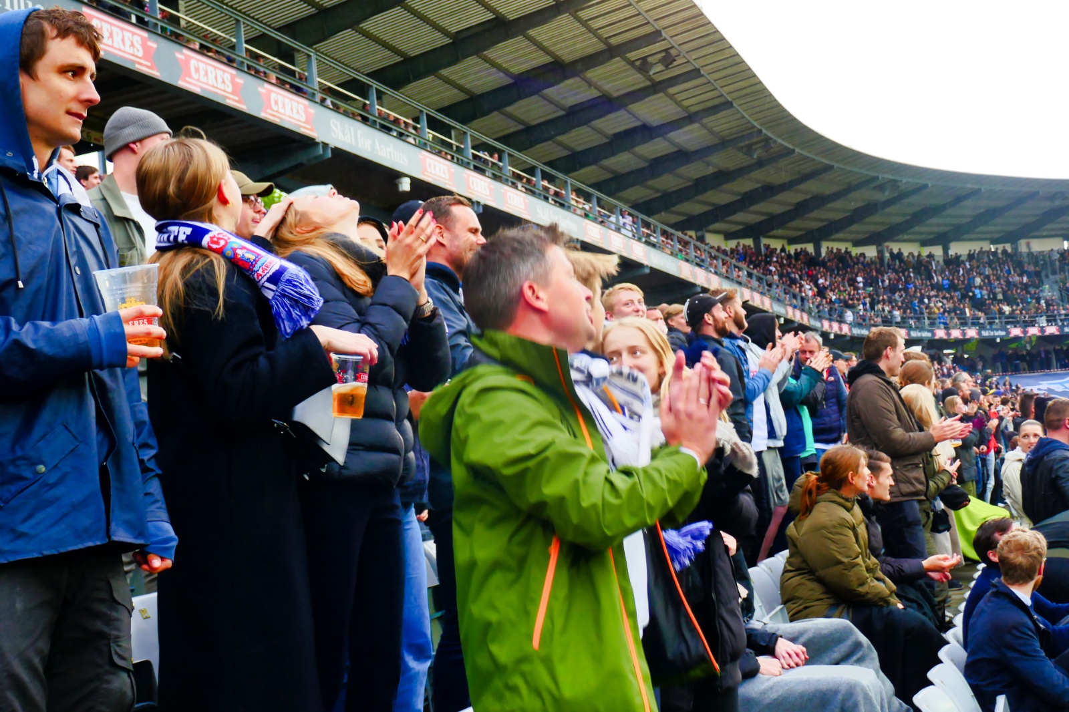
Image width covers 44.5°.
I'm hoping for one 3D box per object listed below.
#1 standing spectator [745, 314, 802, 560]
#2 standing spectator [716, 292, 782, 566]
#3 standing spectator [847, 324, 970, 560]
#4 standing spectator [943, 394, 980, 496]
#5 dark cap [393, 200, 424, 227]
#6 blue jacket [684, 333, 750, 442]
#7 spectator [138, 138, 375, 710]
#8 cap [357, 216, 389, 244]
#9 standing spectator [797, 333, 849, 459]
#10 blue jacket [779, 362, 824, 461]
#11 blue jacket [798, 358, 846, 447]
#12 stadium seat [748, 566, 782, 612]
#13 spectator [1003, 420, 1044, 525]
[{"bbox_3d":[1.480,0.610,8.120,0.480,1.740,0.520,-1,-2,16],"label":"standing spectator"},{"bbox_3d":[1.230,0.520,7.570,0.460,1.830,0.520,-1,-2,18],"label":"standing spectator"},{"bbox_3d":[2.023,0.760,7.064,0.620,1.830,0.530,0,-2,3],"label":"standing spectator"},{"bbox_3d":[4.695,1.269,14.267,0.450,1.680,0.480,0,-2,8],"label":"standing spectator"},{"bbox_3d":[-0.474,-0.599,5.597,0.260,0.140,0.180,0,-2,-10],"label":"dark cap"},{"bbox_3d":[0.990,0.235,7.100,0.400,0.720,0.530,-1,-2,18],"label":"blue jacket"},{"bbox_3d":[-0.628,0.362,2.887,0.490,1.700,0.490,1,-3,-27],"label":"spectator"},{"bbox_3d":[-0.695,-0.515,5.350,0.190,0.150,0.230,1,-2,-22],"label":"cap"},{"bbox_3d":[2.090,0.685,9.500,0.530,1.710,0.360,0,-2,-7],"label":"standing spectator"},{"bbox_3d":[1.740,0.360,8.700,0.440,0.680,0.520,-1,-2,18],"label":"blue jacket"},{"bbox_3d":[1.882,0.315,8.788,0.560,0.620,0.330,0,-2,12],"label":"blue jacket"},{"bbox_3d":[1.175,1.215,6.150,0.400,0.420,0.460,-1,-2,21],"label":"stadium seat"},{"bbox_3d":[3.166,1.253,8.367,0.380,1.680,0.480,-1,-2,25],"label":"spectator"}]

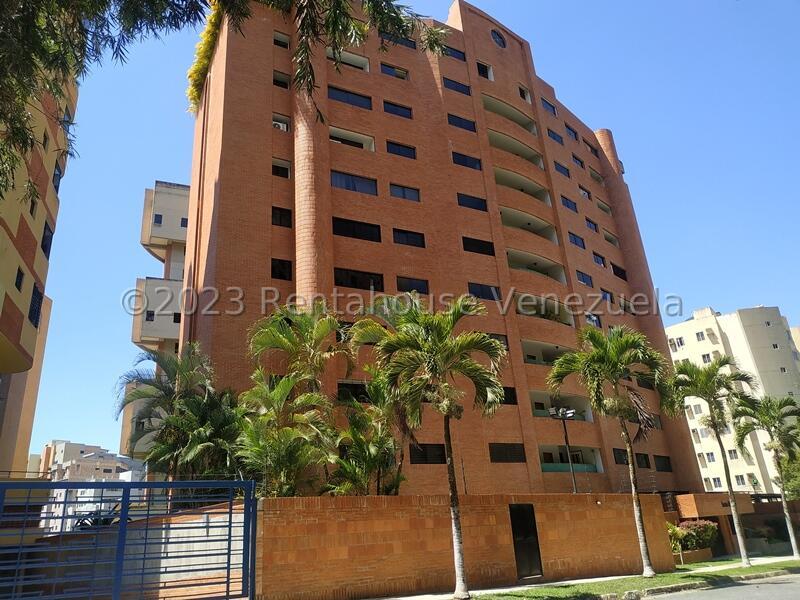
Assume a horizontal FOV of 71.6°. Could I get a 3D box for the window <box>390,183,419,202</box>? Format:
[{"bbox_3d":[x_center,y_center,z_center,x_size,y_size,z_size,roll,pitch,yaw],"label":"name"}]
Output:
[{"bbox_3d":[0.310,-6.083,31.583,1.911,0.829,0.150,7,-24,-27],"label":"window"}]

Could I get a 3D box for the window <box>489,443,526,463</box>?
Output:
[{"bbox_3d":[5.390,7.708,27.873,2.163,0.920,0.150,8,-24,-28],"label":"window"}]

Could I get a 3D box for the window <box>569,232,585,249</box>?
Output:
[{"bbox_3d":[11.902,-3.973,37.210,1.887,0.701,0.150,15,-28,-40],"label":"window"}]

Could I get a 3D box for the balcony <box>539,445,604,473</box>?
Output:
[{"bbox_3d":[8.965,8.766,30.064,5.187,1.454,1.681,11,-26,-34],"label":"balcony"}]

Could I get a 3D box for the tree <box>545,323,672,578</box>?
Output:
[{"bbox_3d":[7.256,4.734,18.101,4.300,7.726,4.200,7,-24,-26],"label":"tree"}]

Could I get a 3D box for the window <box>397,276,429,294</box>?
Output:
[{"bbox_3d":[0.689,-0.710,28.832,1.870,0.920,0.150,6,-23,-26],"label":"window"}]

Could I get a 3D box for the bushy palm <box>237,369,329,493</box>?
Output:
[{"bbox_3d":[-3.680,4.298,17.761,2.715,4.114,2.715,5,-23,-23],"label":"bushy palm"}]

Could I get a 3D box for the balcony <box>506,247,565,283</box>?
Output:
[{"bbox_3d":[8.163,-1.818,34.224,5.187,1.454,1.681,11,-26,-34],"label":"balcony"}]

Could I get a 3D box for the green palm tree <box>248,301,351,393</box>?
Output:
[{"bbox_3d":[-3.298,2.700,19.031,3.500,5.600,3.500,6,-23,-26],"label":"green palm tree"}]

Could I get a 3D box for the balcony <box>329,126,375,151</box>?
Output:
[{"bbox_3d":[-2.658,-8.515,30.001,2.593,0.954,0.700,7,-24,-26],"label":"balcony"}]

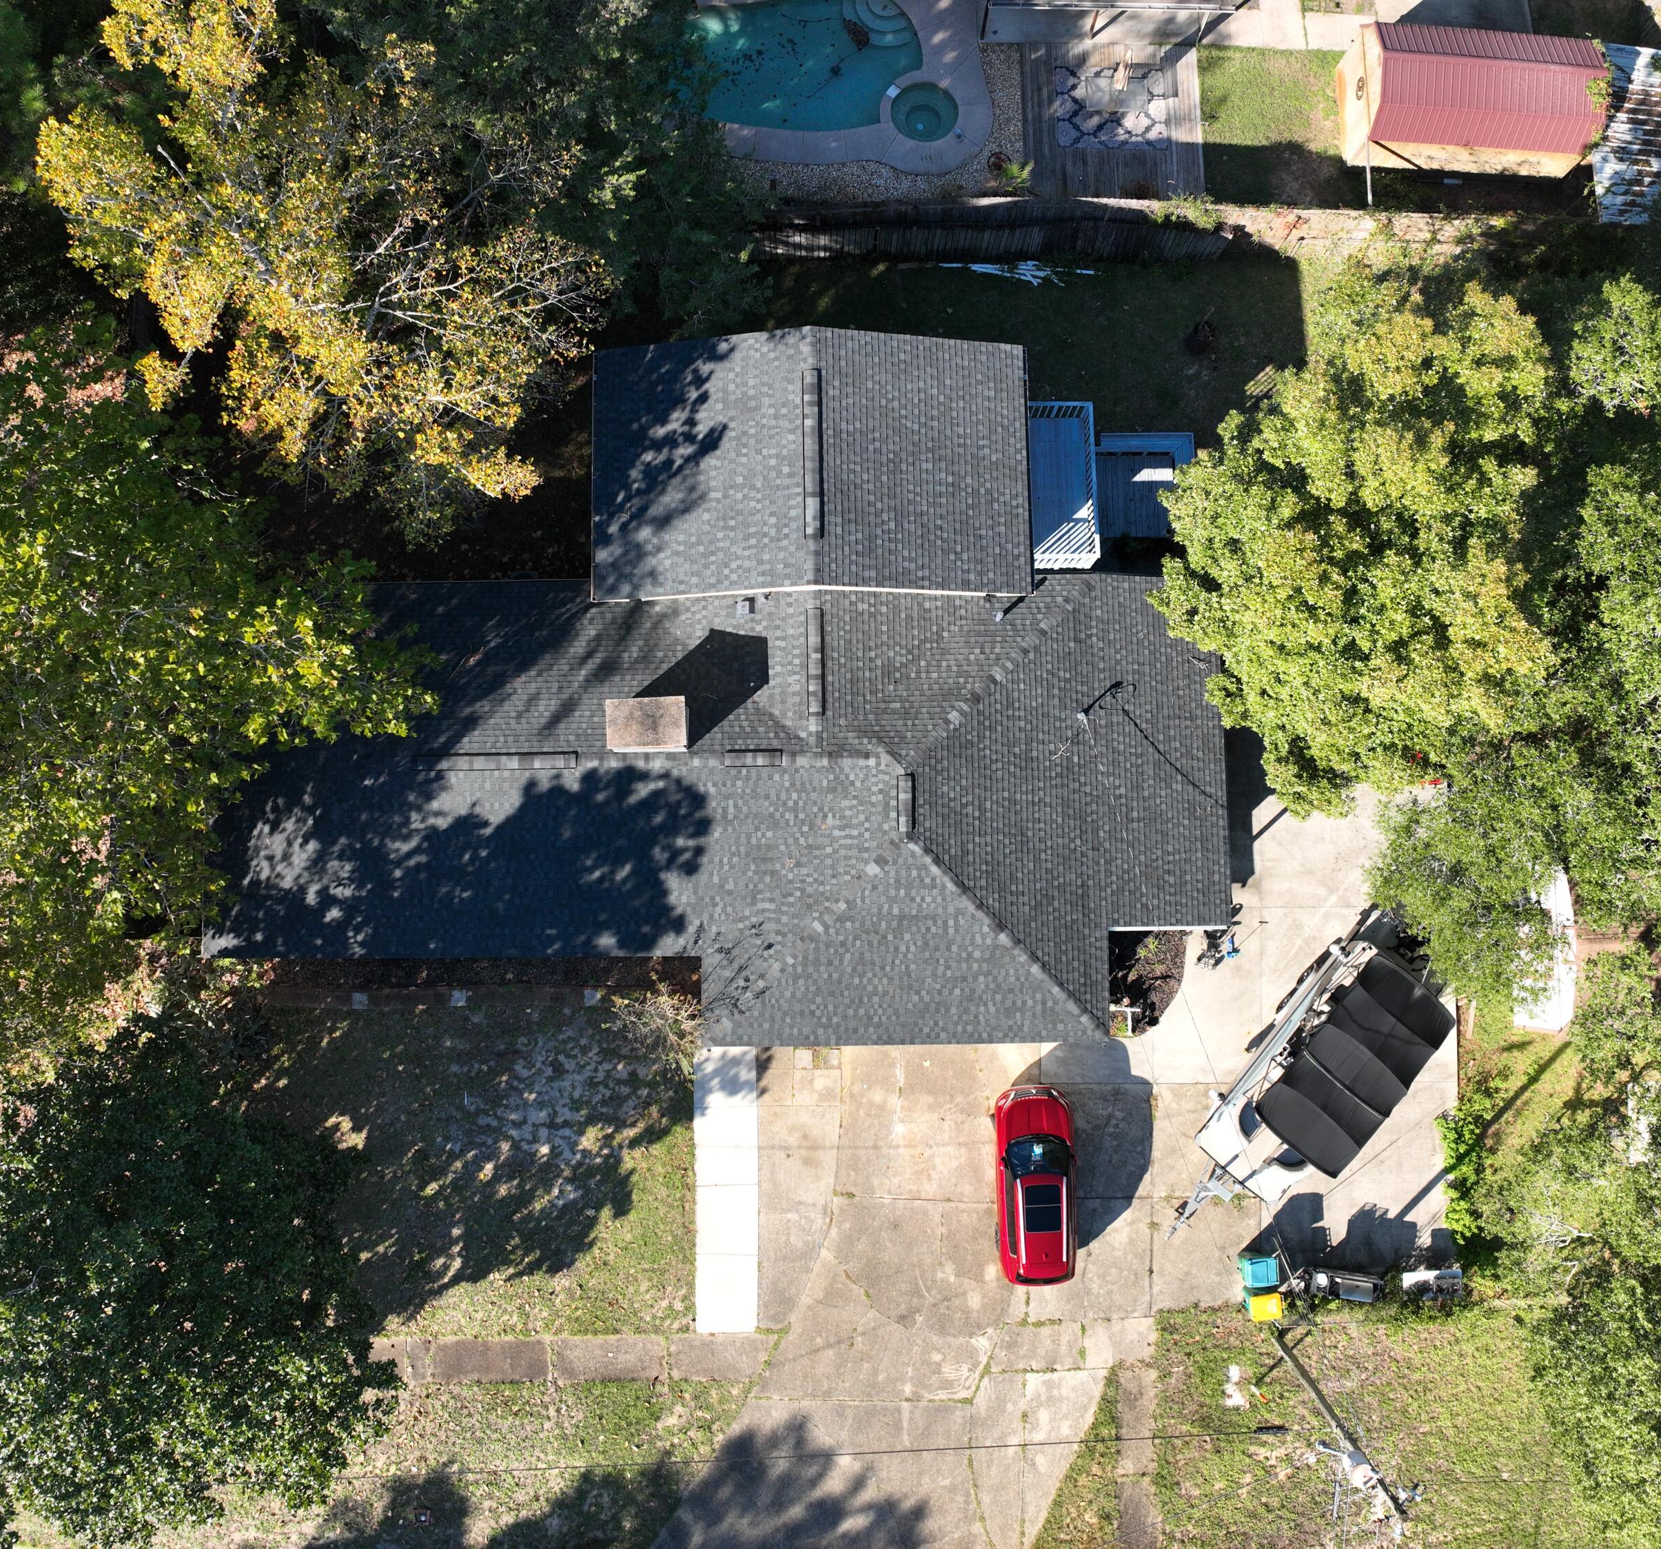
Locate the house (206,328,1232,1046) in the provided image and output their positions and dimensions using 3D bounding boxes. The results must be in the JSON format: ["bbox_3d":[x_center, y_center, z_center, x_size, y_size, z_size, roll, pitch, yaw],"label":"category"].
[{"bbox_3d":[-2.523,-1.388,32.392,23.280,7.200,15.020,-1,83,0],"label":"house"}]

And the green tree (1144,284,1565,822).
[{"bbox_3d":[10.914,-4.600,31.507,7.960,10.000,10.950,-1,83,0],"label":"green tree"}]

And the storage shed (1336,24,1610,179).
[{"bbox_3d":[17.734,-18.482,39.789,6.020,3.050,3.290,4,83,1],"label":"storage shed"}]

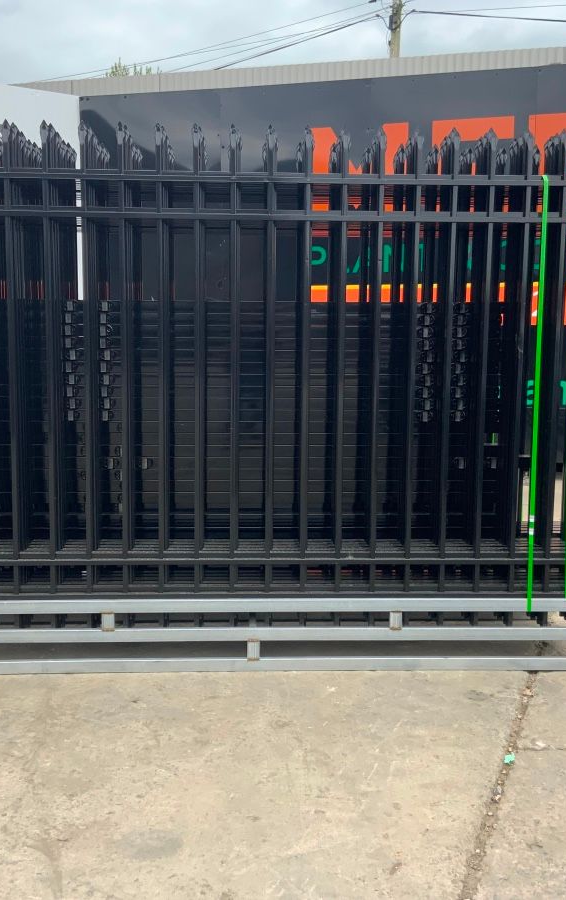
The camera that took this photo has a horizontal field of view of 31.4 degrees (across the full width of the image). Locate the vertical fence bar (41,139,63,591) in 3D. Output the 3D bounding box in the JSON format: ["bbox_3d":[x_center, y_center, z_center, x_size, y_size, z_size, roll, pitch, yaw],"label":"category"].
[{"bbox_3d":[-0.939,-0.263,4.048,0.027,2.054,0.027,0,7,-2],"label":"vertical fence bar"}]

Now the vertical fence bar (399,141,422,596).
[{"bbox_3d":[0.527,-0.258,4.112,0.027,2.054,0.027,0,7,-2],"label":"vertical fence bar"}]

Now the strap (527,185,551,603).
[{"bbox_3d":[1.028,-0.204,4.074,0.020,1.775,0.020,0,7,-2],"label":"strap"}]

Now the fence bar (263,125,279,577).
[{"bbox_3d":[-0.059,-0.260,4.086,0.027,2.054,0.027,0,7,-2],"label":"fence bar"}]

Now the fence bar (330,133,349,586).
[{"bbox_3d":[0.234,-0.259,4.099,0.027,2.054,0.027,0,7,-2],"label":"fence bar"}]

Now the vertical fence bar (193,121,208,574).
[{"bbox_3d":[-0.353,-0.261,4.074,0.027,2.054,0.027,0,7,-2],"label":"vertical fence bar"}]

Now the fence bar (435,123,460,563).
[{"bbox_3d":[0.674,-0.258,4.118,0.027,2.054,0.027,0,7,-2],"label":"fence bar"}]

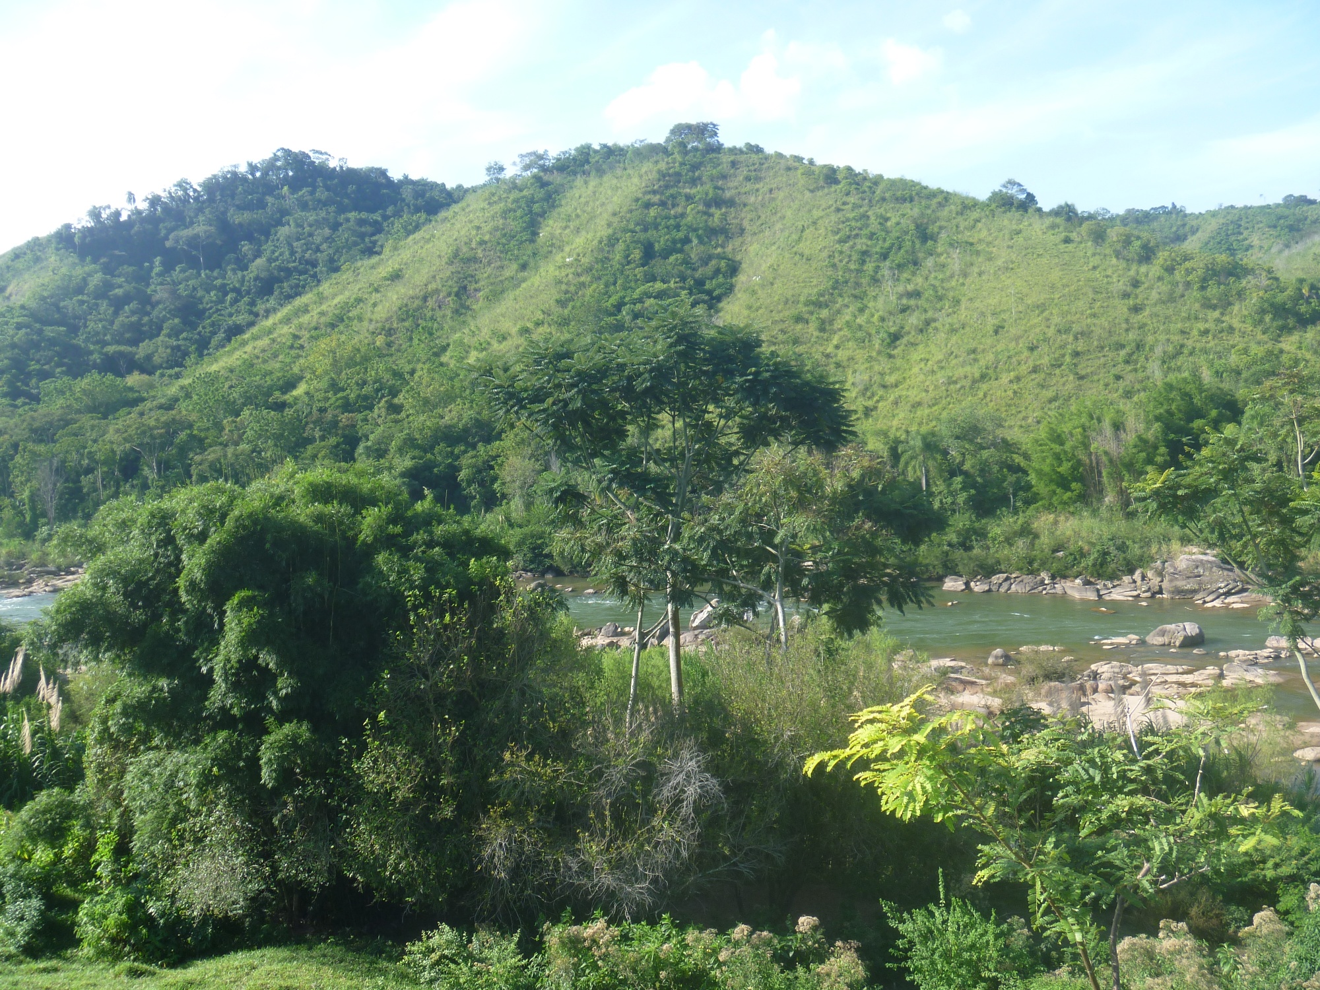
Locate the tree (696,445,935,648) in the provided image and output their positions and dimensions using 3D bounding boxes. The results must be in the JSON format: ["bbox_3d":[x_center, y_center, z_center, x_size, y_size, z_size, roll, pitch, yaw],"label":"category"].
[{"bbox_3d":[4.169,1.838,35.500,6.100,6.340,5.800,0,1,0],"label":"tree"}]

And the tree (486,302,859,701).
[{"bbox_3d":[0.255,0.421,33.000,8.870,10.300,7.800,0,1,0],"label":"tree"}]

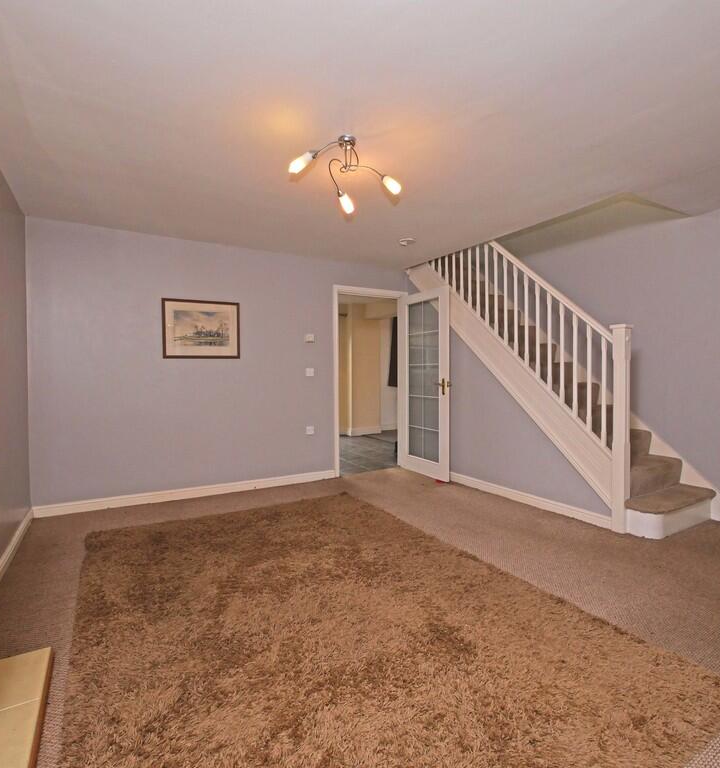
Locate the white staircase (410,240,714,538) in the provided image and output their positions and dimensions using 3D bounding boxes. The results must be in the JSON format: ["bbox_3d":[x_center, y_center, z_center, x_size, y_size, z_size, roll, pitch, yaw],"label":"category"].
[{"bbox_3d":[1.570,-0.183,3.951,0.952,2.365,2.634,-1,1,-31],"label":"white staircase"}]

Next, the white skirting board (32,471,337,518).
[{"bbox_3d":[-1.357,0.966,3.755,2.545,0.083,0.019,-1,1,-31],"label":"white skirting board"}]

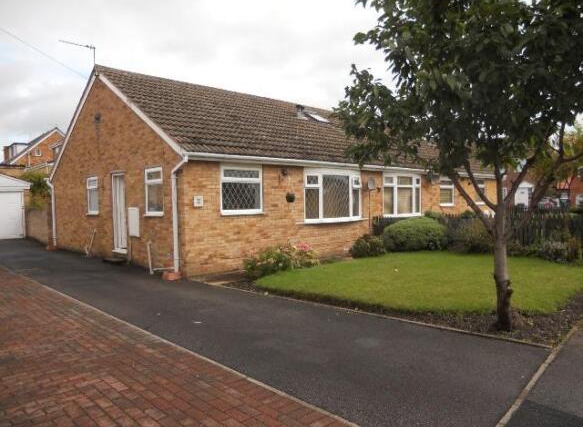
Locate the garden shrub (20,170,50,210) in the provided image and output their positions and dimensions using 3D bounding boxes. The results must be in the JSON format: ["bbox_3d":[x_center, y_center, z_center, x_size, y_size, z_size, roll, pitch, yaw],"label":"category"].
[{"bbox_3d":[-11.589,-0.947,20.500,1.800,2.200,1.800,-2,2,-42],"label":"garden shrub"}]

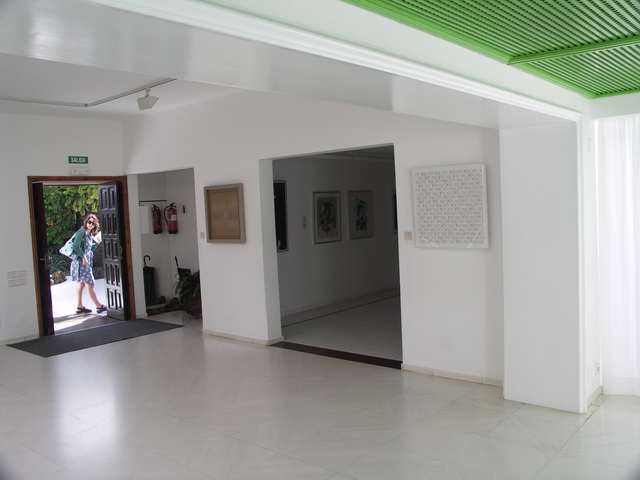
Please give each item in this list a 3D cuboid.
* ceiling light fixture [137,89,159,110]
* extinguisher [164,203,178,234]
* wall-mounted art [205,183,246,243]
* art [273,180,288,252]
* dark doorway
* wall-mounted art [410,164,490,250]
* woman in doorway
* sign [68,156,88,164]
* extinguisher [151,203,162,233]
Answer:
[{"bbox_3d":[-1.907,-1.555,6.138,0.190,0.240,0.200,1,5,41],"label":"ceiling light fixture"},{"bbox_3d":[-2.439,-0.349,9.130,0.190,0.515,0.170,1,5,38],"label":"extinguisher"},{"bbox_3d":[-1.179,-0.316,6.892,0.659,0.712,0.040,1,5,38],"label":"wall-mounted art"},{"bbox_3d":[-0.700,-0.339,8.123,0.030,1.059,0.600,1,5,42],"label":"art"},{"bbox_3d":[-3.470,0.185,8.159,0.150,2.214,1.445,1,5,42],"label":"dark doorway"},{"bbox_3d":[1.179,-0.296,5.067,0.684,0.743,0.055,1,5,38],"label":"wall-mounted art"},{"bbox_3d":[-3.840,0.408,9.242,0.540,1.630,0.440,-2,4,6],"label":"woman in doorway"},{"bbox_3d":[-3.484,-1.146,8.004,0.020,0.101,0.287,1,5,42],"label":"sign"},{"bbox_3d":[-2.673,-0.336,9.084,0.170,0.500,0.170,1,5,42],"label":"extinguisher"}]

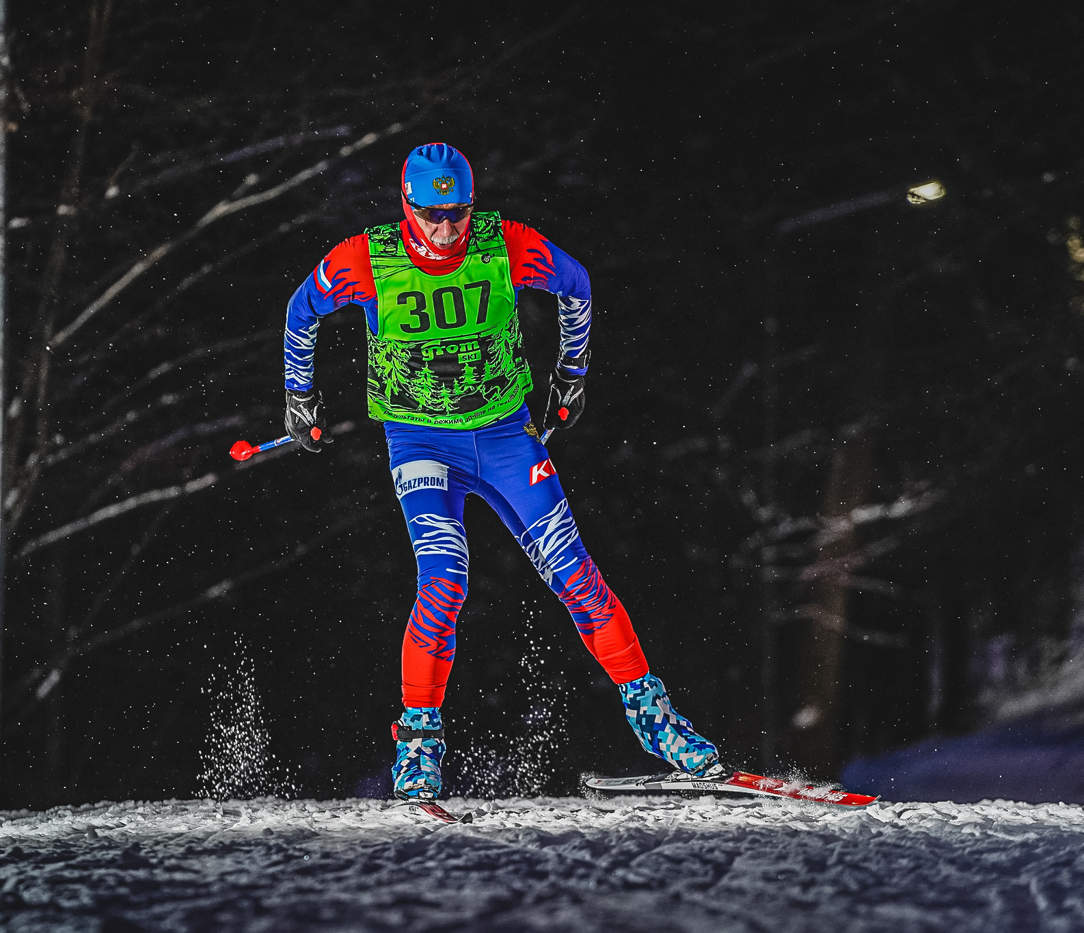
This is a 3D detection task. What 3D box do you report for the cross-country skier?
[{"bbox_3d":[-0.095,0.012,18.900,1.070,1.600,0.830,1,0,-6],"label":"cross-country skier"}]

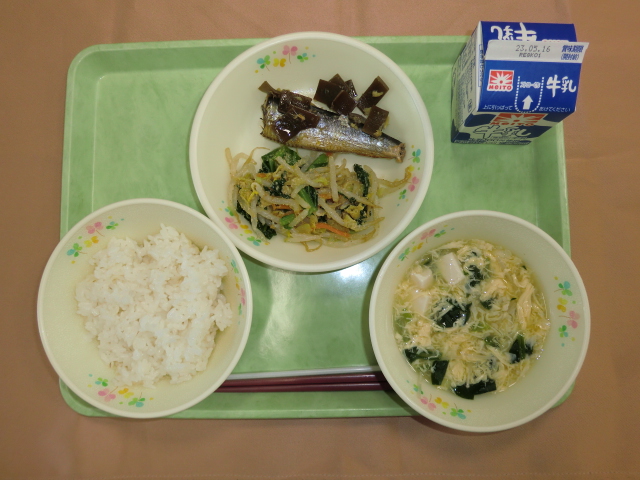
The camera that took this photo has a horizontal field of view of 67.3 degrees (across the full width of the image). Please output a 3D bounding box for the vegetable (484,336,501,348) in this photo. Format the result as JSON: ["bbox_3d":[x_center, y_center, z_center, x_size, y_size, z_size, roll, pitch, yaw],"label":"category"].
[{"bbox_3d":[0.111,0.066,0.310,0.011,0.005,0.008,0,86,2],"label":"vegetable"}]

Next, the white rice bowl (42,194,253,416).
[{"bbox_3d":[-0.108,0.044,0.325,0.136,0.054,0.136,0,86,2],"label":"white rice bowl"}]

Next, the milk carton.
[{"bbox_3d":[0.126,-0.103,0.313,0.058,0.086,0.058,1,86,2],"label":"milk carton"}]

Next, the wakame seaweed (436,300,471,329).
[{"bbox_3d":[0.088,0.049,0.316,0.023,0.007,0.018,0,86,2],"label":"wakame seaweed"}]

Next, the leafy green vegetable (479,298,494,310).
[{"bbox_3d":[0.108,0.042,0.311,0.011,0.005,0.008,0,86,2],"label":"leafy green vegetable"}]

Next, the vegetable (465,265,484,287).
[{"bbox_3d":[0.101,0.023,0.313,0.013,0.006,0.014,0,86,2],"label":"vegetable"}]

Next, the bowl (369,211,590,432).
[{"bbox_3d":[0.099,0.051,0.321,0.136,0.054,0.136,0,86,2],"label":"bowl"}]

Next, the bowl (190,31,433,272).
[{"bbox_3d":[-0.005,-0.056,0.335,0.160,0.043,0.160,0,86,2],"label":"bowl"}]

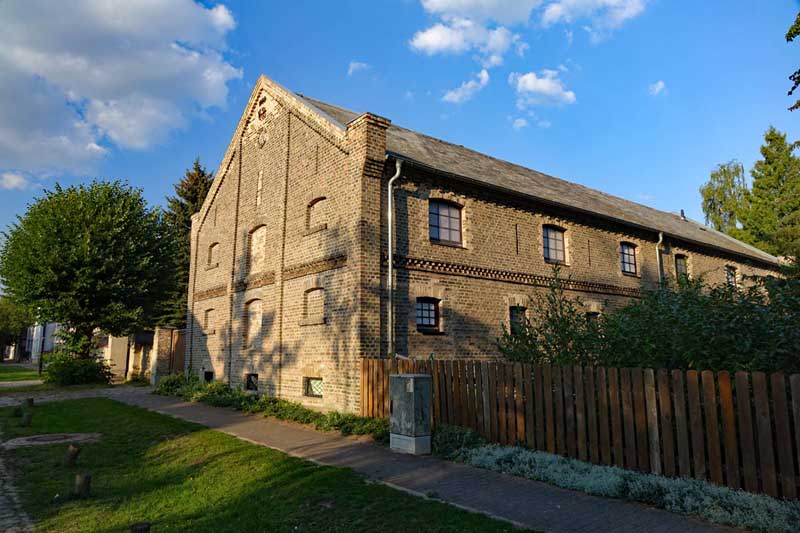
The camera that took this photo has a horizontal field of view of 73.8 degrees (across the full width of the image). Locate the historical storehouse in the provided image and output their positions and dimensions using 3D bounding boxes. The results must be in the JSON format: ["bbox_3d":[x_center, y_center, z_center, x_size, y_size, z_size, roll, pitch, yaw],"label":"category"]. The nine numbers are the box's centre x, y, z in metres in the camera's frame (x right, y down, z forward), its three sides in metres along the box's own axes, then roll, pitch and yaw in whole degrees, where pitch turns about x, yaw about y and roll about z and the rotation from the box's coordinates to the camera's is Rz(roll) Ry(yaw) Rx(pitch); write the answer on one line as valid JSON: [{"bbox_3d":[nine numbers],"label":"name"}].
[{"bbox_3d":[6.559,0.382,24.380,28.000,9.850,11.800,7,-12,-38],"label":"historical storehouse"}]

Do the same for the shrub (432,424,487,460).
[{"bbox_3d":[0.846,2.450,7.685,0.700,0.440,0.850,7,-12,-38],"label":"shrub"}]

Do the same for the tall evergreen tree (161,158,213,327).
[{"bbox_3d":[-10.569,-0.079,27.222,5.000,11.600,5.000,4,-10,-21],"label":"tall evergreen tree"}]

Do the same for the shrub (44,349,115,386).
[{"bbox_3d":[-13.832,4.372,22.914,2.700,1.430,2.400,5,-11,-30],"label":"shrub"}]

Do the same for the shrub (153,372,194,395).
[{"bbox_3d":[-7.778,4.068,18.499,0.850,0.650,1.600,7,-12,-38],"label":"shrub"}]

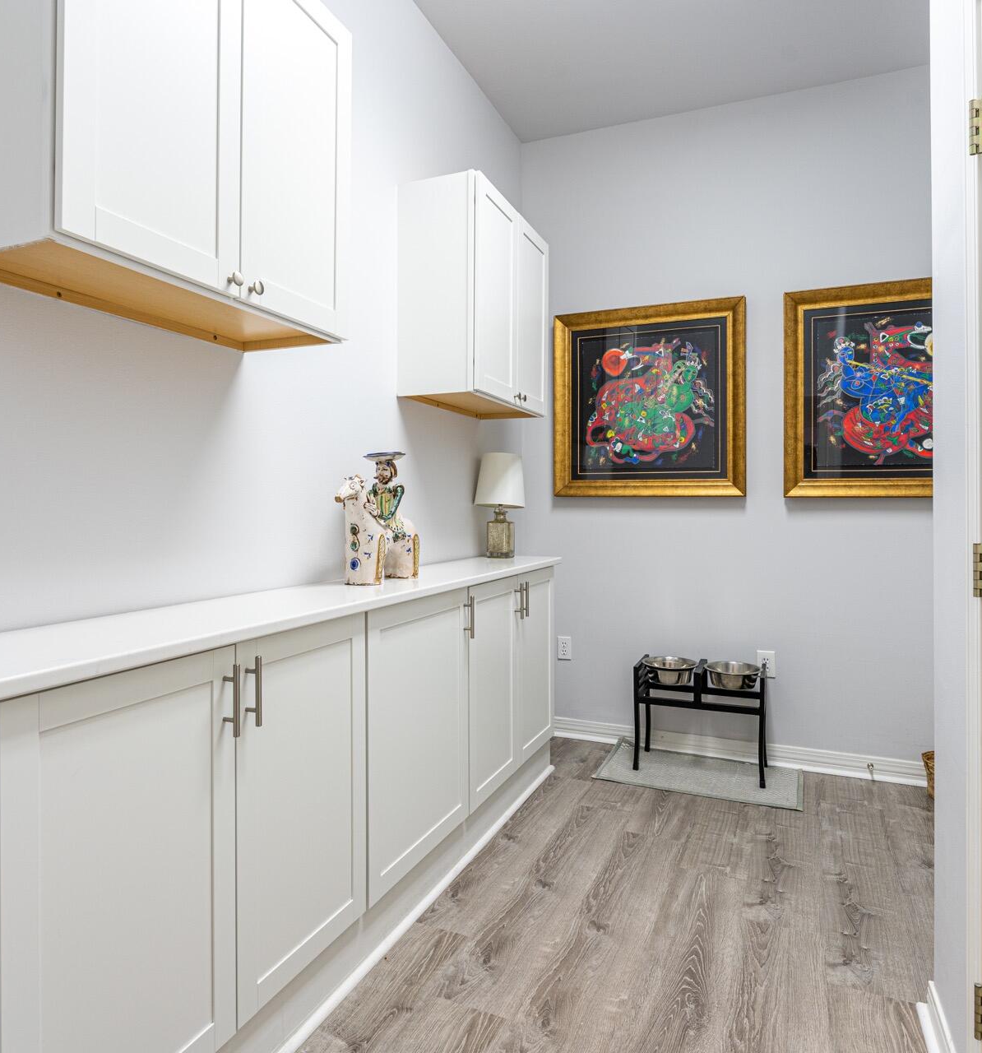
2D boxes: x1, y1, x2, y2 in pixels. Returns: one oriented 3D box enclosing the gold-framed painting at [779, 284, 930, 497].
[{"bbox_3d":[1.735,-0.578,2.955,0.915,0.905,0.040,0,1,24],"label":"gold-framed painting"}]

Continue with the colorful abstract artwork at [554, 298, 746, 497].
[{"bbox_3d":[0.748,-0.599,3.394,0.915,0.905,0.040,0,1,24],"label":"colorful abstract artwork"}]

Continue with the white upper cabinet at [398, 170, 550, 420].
[{"bbox_3d":[-0.032,-0.866,2.844,0.315,0.765,0.775,0,1,24],"label":"white upper cabinet"}]

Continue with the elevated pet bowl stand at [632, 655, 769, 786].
[{"bbox_3d":[0.954,0.865,3.178,0.560,0.475,0.290,0,1,24],"label":"elevated pet bowl stand"}]

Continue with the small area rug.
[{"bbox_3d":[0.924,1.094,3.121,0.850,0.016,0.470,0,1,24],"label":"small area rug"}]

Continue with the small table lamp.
[{"bbox_3d":[0.041,-0.090,3.099,0.225,0.470,0.225,0,1,24],"label":"small table lamp"}]

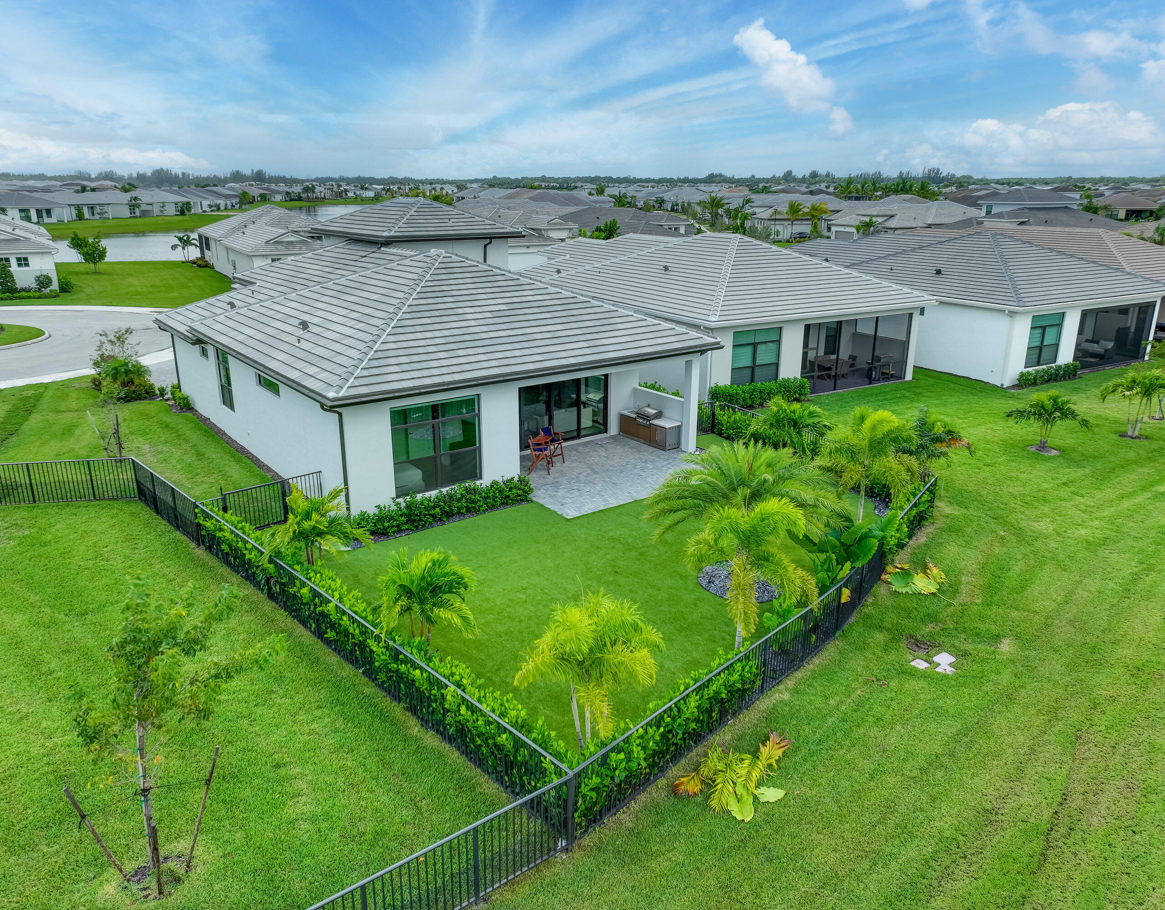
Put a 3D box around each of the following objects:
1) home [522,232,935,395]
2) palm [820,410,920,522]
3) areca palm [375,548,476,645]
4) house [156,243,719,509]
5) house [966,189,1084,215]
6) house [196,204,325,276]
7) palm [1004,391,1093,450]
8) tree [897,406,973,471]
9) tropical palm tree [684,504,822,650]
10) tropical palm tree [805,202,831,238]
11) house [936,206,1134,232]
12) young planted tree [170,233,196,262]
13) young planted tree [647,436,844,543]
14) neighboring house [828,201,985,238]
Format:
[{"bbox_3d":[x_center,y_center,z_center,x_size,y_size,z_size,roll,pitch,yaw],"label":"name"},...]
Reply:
[{"bbox_3d":[2.980,-9.553,47.211,13.200,6.400,28.800,-10,21,-28],"label":"home"},{"bbox_3d":[7.515,0.299,22.202,2.600,3.250,2.600,0,18,0],"label":"palm"},{"bbox_3d":[-3.003,2.831,15.845,1.950,2.350,1.950,0,18,0],"label":"areca palm"},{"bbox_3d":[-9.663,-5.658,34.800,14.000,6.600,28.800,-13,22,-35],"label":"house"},{"bbox_3d":[51.385,-26.506,97.071,8.800,7.800,7.200,-6,19,-19],"label":"house"},{"bbox_3d":[-29.375,-21.382,84.781,14.000,6.700,26.000,-11,21,-31],"label":"house"},{"bbox_3d":[16.954,-1.252,30.474,2.800,2.050,2.800,10,20,28],"label":"palm"},{"bbox_3d":[9.999,0.211,24.333,2.250,3.000,2.250,8,19,22],"label":"tree"},{"bbox_3d":[3.092,2.673,15.993,2.450,3.400,2.400,4,18,12],"label":"tropical palm tree"},{"bbox_3d":[40.025,-39.713,143.186,4.200,6.100,4.200,5,18,14],"label":"tropical palm tree"},{"bbox_3d":[48.030,-23.084,89.005,20.500,6.300,13.400,-6,19,-19],"label":"house"},{"bbox_3d":[-43.823,-22.812,92.888,2.800,3.000,2.800,0,18,0],"label":"young planted tree"},{"bbox_3d":[3.896,1.439,19.902,4.600,3.350,4.500,4,18,11],"label":"young planted tree"},{"bbox_3d":[50.115,-36.385,132.166,18.000,6.600,19.000,12,21,32],"label":"neighboring house"}]

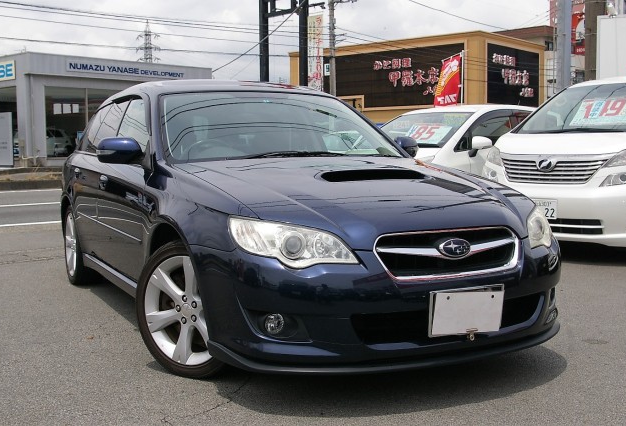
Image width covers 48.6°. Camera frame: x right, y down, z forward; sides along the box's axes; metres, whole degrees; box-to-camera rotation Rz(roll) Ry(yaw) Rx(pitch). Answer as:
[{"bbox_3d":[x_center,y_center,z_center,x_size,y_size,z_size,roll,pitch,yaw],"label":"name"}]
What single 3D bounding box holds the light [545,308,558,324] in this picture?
[{"bbox_3d":[1.053,0.457,3.060,0.068,0.070,0.050,-3,5,-28],"label":"light"}]

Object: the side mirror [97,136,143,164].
[{"bbox_3d":[-0.978,-0.316,3.520,0.230,0.135,0.130,-3,5,-28],"label":"side mirror"}]

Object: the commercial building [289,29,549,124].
[{"bbox_3d":[8.119,-8.144,55.240,16.967,9.239,10.250,3,6,39],"label":"commercial building"}]

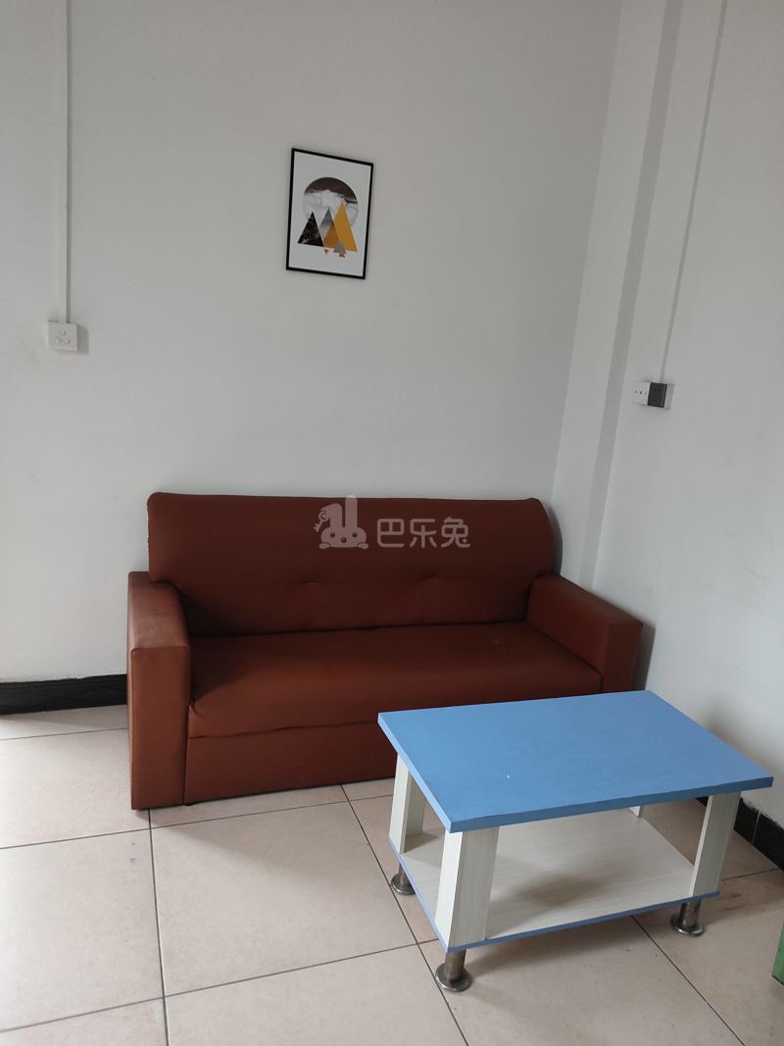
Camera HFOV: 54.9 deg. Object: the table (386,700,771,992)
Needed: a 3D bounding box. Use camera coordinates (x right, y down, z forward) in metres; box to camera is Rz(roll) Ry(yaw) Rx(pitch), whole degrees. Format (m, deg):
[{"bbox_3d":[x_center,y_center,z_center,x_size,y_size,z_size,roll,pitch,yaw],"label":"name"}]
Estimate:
[{"bbox_3d":[0.431,0.797,1.980,0.863,0.480,0.470,0,15,-20],"label":"table"}]

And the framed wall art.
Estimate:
[{"bbox_3d":[-0.223,-1.087,2.682,0.295,0.395,0.019,0,15,-20],"label":"framed wall art"}]

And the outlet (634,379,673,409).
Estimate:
[{"bbox_3d":[0.962,-0.472,2.781,0.033,0.085,0.174,0,15,-20],"label":"outlet"}]

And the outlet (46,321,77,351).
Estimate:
[{"bbox_3d":[-1.080,-0.615,2.485,0.088,0.088,0.035,0,15,-20],"label":"outlet"}]

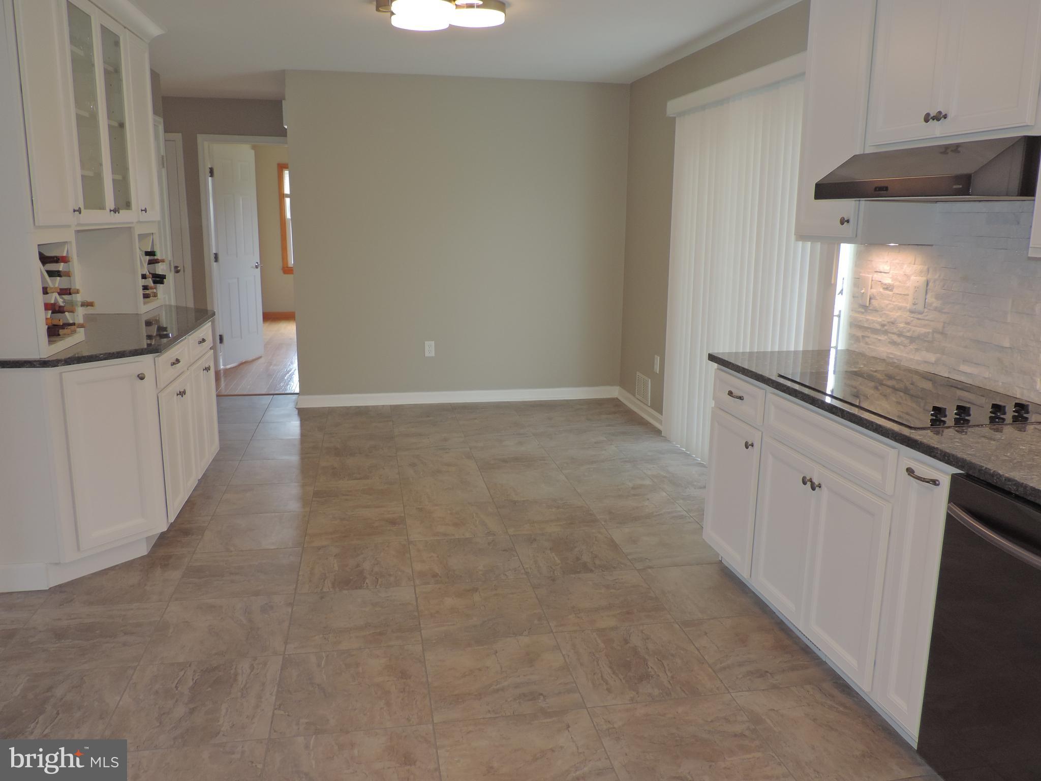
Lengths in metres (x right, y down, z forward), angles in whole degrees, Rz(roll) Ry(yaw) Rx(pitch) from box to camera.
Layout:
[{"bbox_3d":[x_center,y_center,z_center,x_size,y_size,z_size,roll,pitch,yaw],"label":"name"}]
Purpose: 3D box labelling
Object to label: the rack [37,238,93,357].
[{"bbox_3d":[-1.945,-0.382,3.290,0.310,0.446,0.455,-2,12,-10],"label":"rack"}]

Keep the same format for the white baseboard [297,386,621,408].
[{"bbox_3d":[-0.456,0.047,6.625,2.550,0.097,0.017,-2,12,-10],"label":"white baseboard"}]

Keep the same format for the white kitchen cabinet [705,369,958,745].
[{"bbox_3d":[1.212,0.453,2.885,0.615,0.875,1.465,-2,12,-10],"label":"white kitchen cabinet"}]

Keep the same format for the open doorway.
[{"bbox_3d":[-2.372,-1.206,7.620,0.900,2.100,0.150,-2,12,-10],"label":"open doorway"}]

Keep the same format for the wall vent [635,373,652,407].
[{"bbox_3d":[0.910,-0.016,6.236,0.014,0.190,0.345,-2,12,-10],"label":"wall vent"}]

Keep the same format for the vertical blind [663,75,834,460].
[{"bbox_3d":[1.139,-0.508,4.478,0.085,2.040,1.940,-2,12,-10],"label":"vertical blind"}]

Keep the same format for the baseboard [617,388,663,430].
[{"bbox_3d":[0.897,0.124,6.328,0.017,0.098,1.090,-2,12,-10],"label":"baseboard"}]

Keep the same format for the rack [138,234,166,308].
[{"bbox_3d":[-2.200,-0.669,4.660,0.310,0.441,0.450,-2,12,-10],"label":"rack"}]

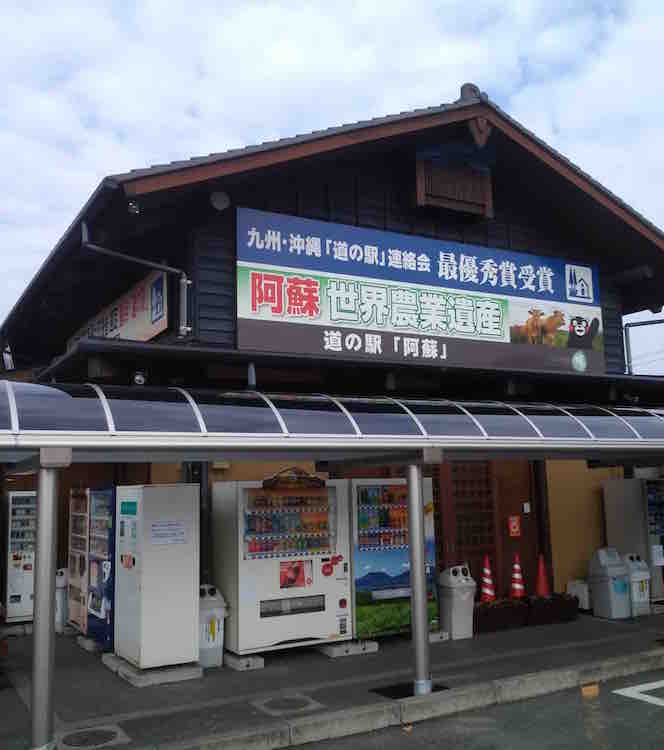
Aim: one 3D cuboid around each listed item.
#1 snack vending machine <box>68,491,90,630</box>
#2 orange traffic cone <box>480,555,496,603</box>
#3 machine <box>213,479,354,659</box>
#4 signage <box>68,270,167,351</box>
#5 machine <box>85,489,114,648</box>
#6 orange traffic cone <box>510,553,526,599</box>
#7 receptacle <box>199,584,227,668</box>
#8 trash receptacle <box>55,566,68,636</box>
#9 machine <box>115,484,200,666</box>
[{"bbox_3d":[-3.105,2.487,10.704,0.740,1.827,1.064,3,-9,-31],"label":"snack vending machine"},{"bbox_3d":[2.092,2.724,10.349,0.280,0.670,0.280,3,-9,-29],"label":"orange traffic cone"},{"bbox_3d":[-0.578,2.154,9.084,1.405,1.830,0.754,3,-9,-29],"label":"machine"},{"bbox_3d":[-3.757,-0.639,12.995,0.100,0.920,6.450,3,-9,-29],"label":"signage"},{"bbox_3d":[-2.482,2.317,9.598,0.720,1.829,1.194,3,-9,-31],"label":"machine"},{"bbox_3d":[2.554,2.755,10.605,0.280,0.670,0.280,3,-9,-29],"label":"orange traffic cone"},{"bbox_3d":[-1.386,2.712,8.472,0.350,0.853,0.380,3,-9,-29],"label":"receptacle"},{"bbox_3d":[-3.840,3.151,10.900,0.360,0.890,0.290,3,-9,-31],"label":"trash receptacle"},{"bbox_3d":[-1.913,2.139,8.535,0.620,1.828,0.920,3,-9,-29],"label":"machine"}]

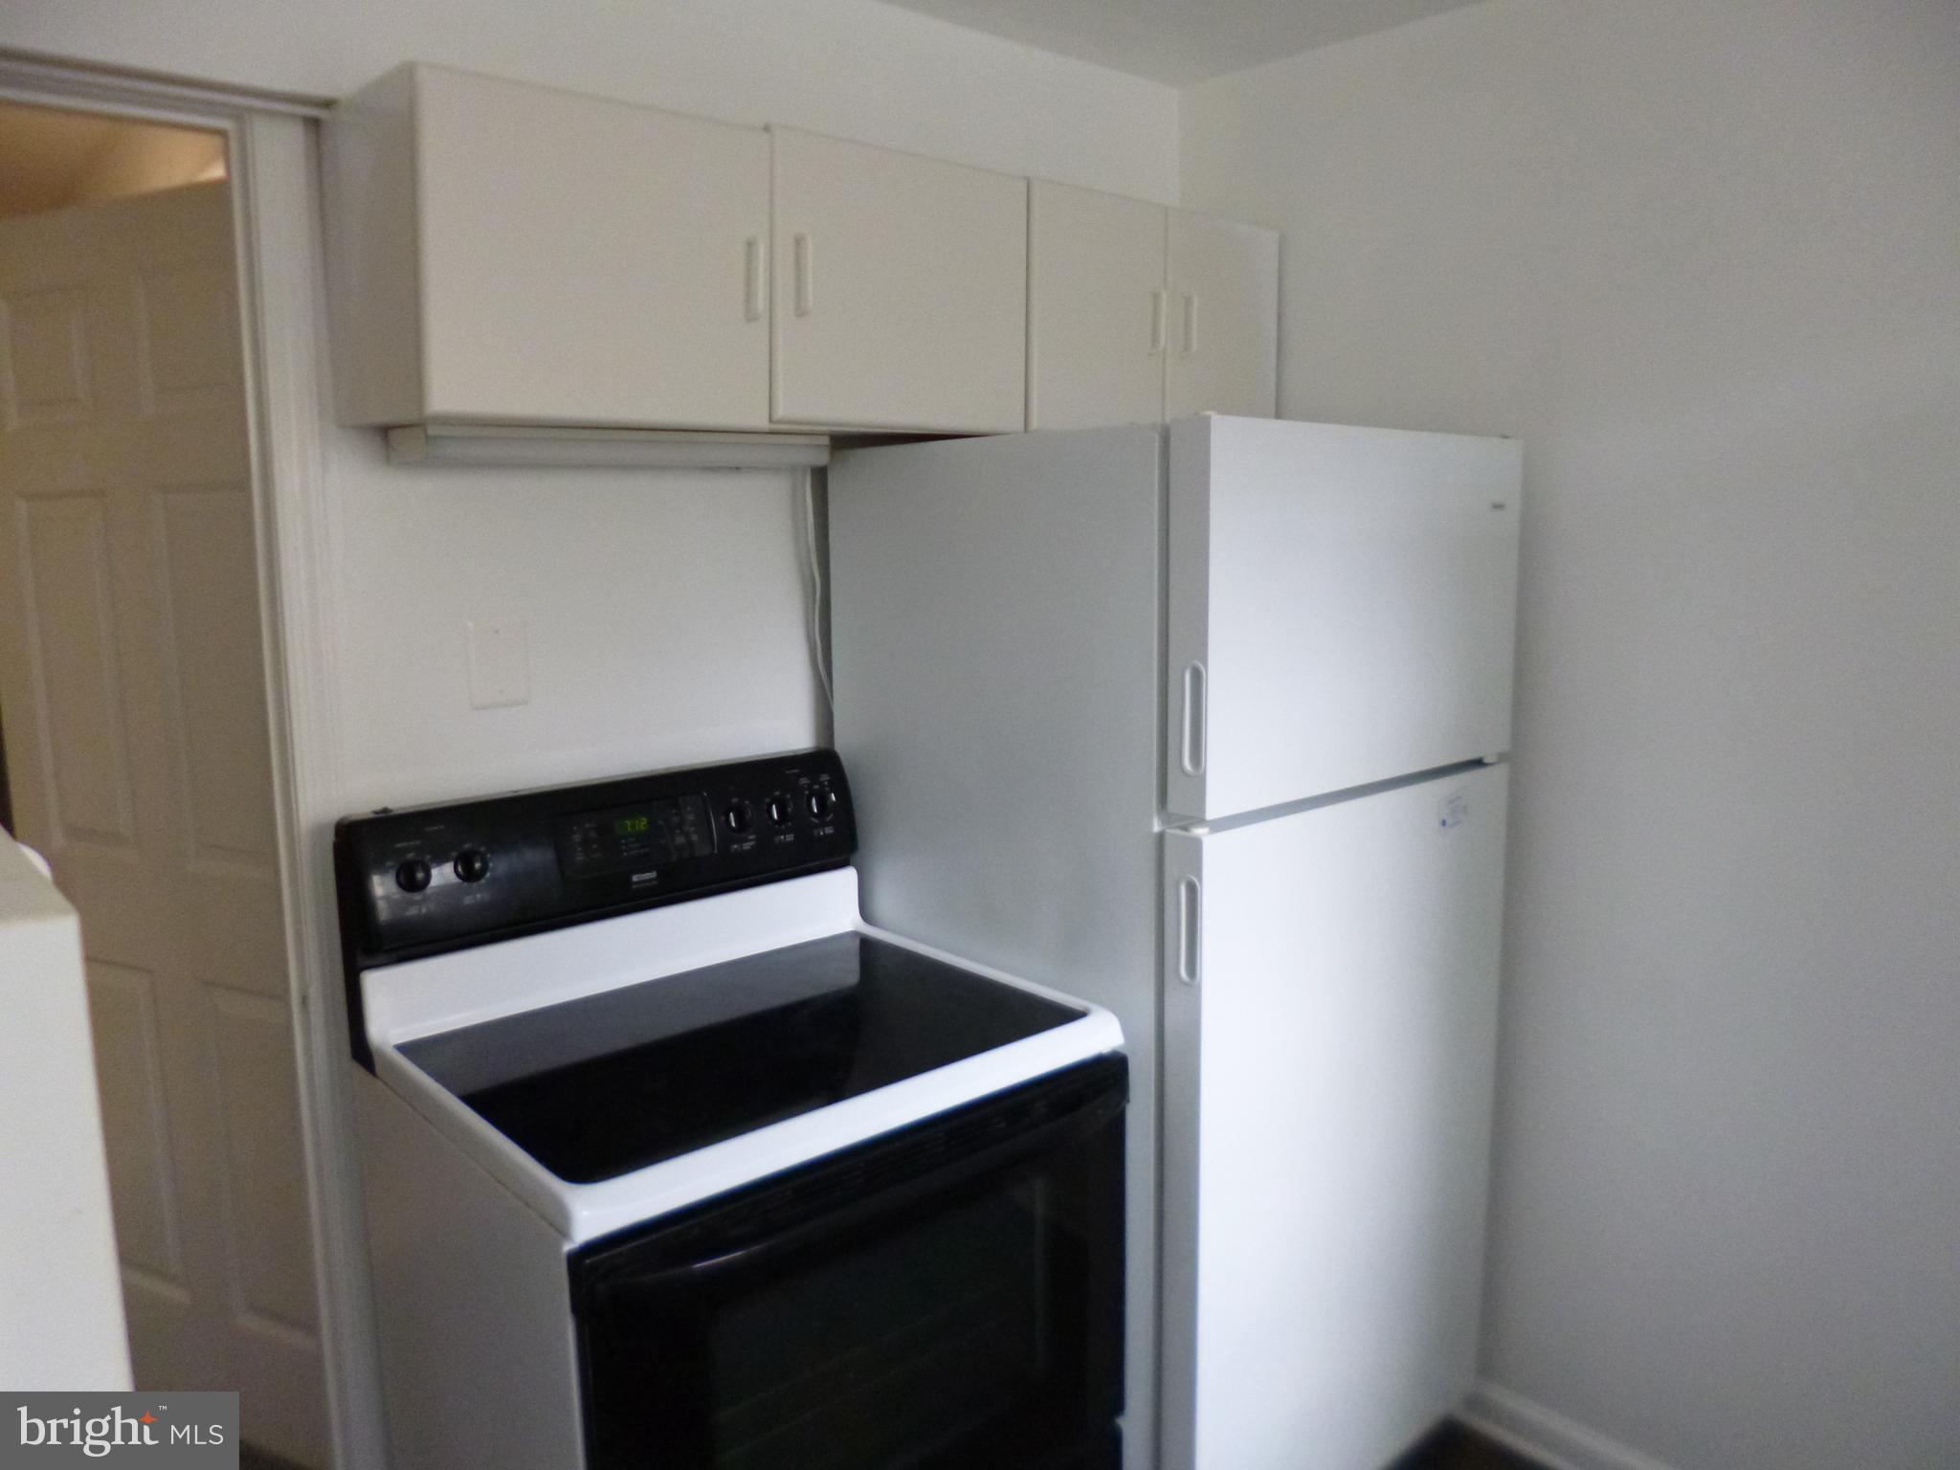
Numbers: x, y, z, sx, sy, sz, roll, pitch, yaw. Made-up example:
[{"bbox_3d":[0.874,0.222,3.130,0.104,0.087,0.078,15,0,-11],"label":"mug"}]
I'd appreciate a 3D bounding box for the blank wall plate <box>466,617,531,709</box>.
[{"bbox_3d":[-0.624,-0.094,1.762,0.074,0.115,0.008,-8,12,-41],"label":"blank wall plate"}]

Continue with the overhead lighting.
[{"bbox_3d":[-0.469,-0.375,1.790,0.560,0.041,0.138,-8,11,-41],"label":"overhead lighting"}]

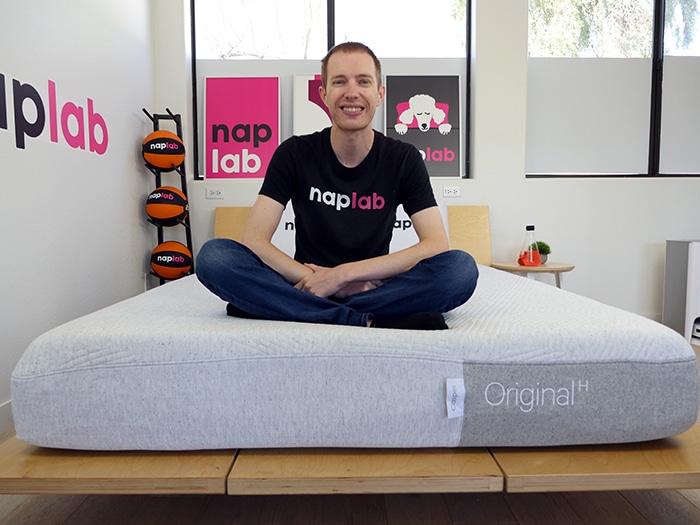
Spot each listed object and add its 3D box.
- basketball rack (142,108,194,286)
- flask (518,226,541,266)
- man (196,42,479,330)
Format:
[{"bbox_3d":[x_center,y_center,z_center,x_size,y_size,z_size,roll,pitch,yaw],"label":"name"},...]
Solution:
[{"bbox_3d":[-1.055,-0.185,2.895,0.280,1.420,0.330,0,5,-1],"label":"basketball rack"},{"bbox_3d":[1.058,-0.098,2.850,0.134,0.240,0.134,0,5,-1],"label":"flask"},{"bbox_3d":[-0.036,-0.243,1.435,0.800,0.780,0.620,0,5,0],"label":"man"}]

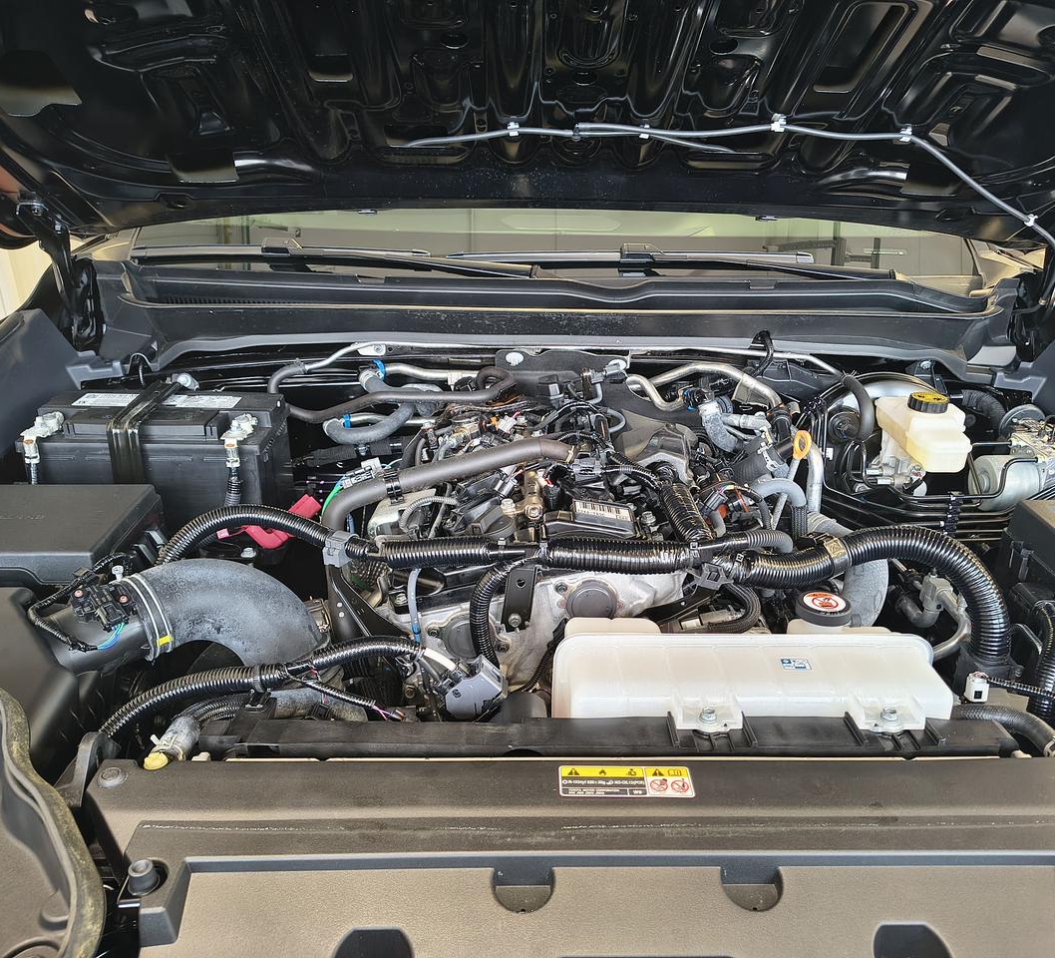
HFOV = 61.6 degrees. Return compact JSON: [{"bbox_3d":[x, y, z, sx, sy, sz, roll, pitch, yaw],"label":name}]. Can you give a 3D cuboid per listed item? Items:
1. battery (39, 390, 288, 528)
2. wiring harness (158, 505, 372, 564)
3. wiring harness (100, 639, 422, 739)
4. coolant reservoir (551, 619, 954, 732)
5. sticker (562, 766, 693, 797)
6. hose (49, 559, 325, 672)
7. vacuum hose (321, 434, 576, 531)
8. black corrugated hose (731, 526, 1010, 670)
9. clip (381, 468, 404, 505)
[{"bbox_3d":[-0.500,-0.003,1.250,0.310,0.200,0.175,1,26,-1],"label":"battery"},{"bbox_3d":[-0.295,0.062,0.995,0.228,0.070,0.055,1,26,-1],"label":"wiring harness"},{"bbox_3d":[-0.256,0.198,0.851,0.285,0.060,0.070,-5,27,-12],"label":"wiring harness"},{"bbox_3d":[0.208,0.201,0.859,0.365,0.098,0.145,1,26,-1],"label":"coolant reservoir"},{"bbox_3d":[0.080,0.242,0.709,0.108,0.002,0.032,1,30,-1],"label":"sticker"},{"bbox_3d":[-0.361,0.144,0.934,0.250,0.110,0.105,1,26,-1],"label":"hose"},{"bbox_3d":[-0.094,0.009,1.060,0.290,0.080,0.085,-8,27,-17],"label":"vacuum hose"},{"bbox_3d":[0.366,0.123,0.954,0.265,0.130,0.110,1,26,-1],"label":"black corrugated hose"},{"bbox_3d":[-0.158,0.008,1.037,0.027,0.040,0.036,-6,27,-14],"label":"clip"}]

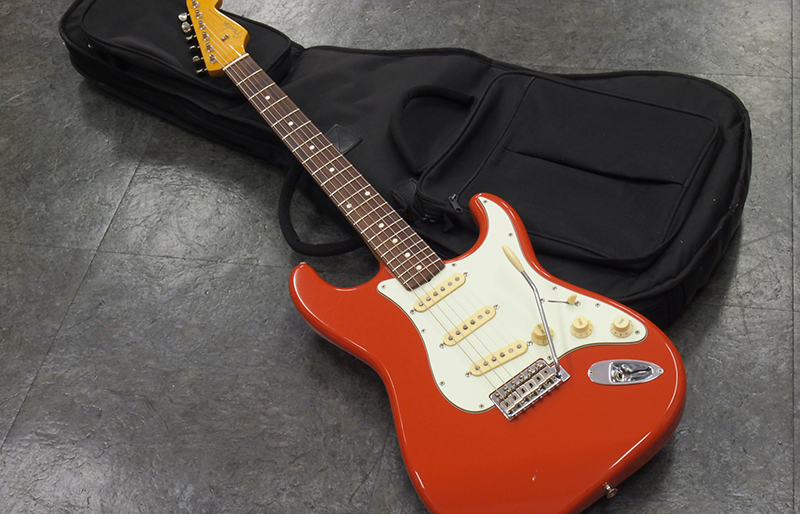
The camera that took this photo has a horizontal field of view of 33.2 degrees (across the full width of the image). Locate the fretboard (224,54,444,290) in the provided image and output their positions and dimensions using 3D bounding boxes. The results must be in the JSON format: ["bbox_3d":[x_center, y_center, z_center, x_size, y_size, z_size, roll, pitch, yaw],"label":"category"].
[{"bbox_3d":[-0.097,-0.122,1.738,0.056,0.009,0.469,-35,57,-10],"label":"fretboard"}]

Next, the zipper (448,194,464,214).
[{"bbox_3d":[0.072,-0.067,1.700,0.014,0.010,0.032,-23,55,-7],"label":"zipper"}]

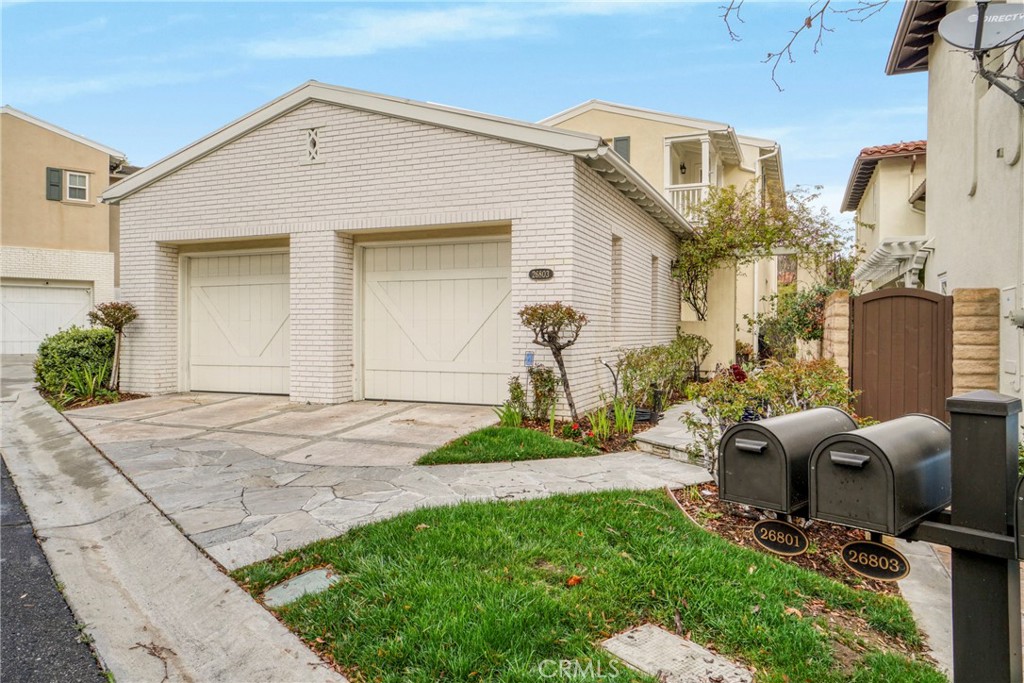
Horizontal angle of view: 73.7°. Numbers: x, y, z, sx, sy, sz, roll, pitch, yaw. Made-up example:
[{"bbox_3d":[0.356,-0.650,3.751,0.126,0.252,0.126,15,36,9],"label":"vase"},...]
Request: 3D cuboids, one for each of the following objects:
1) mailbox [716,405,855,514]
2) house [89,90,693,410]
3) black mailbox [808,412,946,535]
[{"bbox_3d":[0.823,0.325,1.998,0.518,0.220,0.193,-1,1,-44],"label":"mailbox"},{"bbox_3d":[-1.225,-1.367,12.740,7.956,4.345,7.878,0,1,23],"label":"house"},{"bbox_3d":[0.977,0.323,1.773,0.518,0.220,0.193,-1,1,-43],"label":"black mailbox"}]

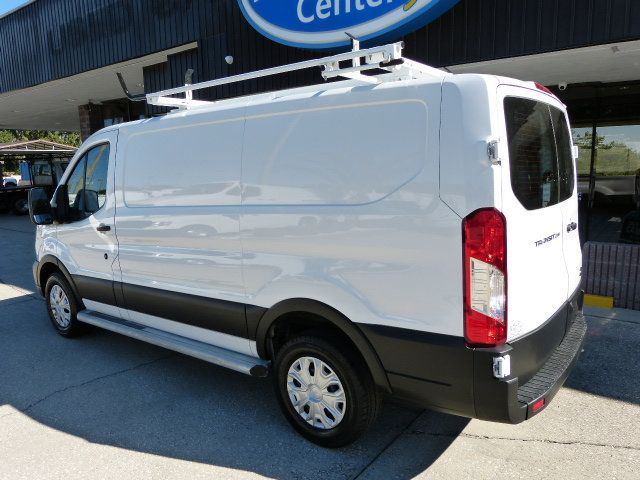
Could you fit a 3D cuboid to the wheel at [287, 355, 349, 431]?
[{"bbox_3d":[0.009,0.884,2.739,0.439,0.439,0.143,4,11,38],"label":"wheel"}]

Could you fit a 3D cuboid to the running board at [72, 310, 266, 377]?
[{"bbox_3d":[-1.282,0.729,3.611,2.326,0.097,0.173,4,11,38],"label":"running board"}]

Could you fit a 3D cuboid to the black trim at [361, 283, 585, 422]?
[{"bbox_3d":[1.158,0.493,2.977,0.857,0.449,2.040,3,10,38],"label":"black trim"}]

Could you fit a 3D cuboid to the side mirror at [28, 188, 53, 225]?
[{"bbox_3d":[-2.579,-0.311,4.287,0.143,0.316,0.214,3,10,38],"label":"side mirror"}]

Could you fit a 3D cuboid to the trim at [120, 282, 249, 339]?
[{"bbox_3d":[-1.034,0.487,3.381,1.499,0.230,0.051,3,10,38],"label":"trim"}]

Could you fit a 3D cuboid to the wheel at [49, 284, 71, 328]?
[{"bbox_3d":[-2.639,0.679,4.807,0.439,0.439,0.143,4,11,38],"label":"wheel"}]

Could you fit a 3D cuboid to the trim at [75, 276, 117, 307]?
[{"bbox_3d":[-2.013,0.441,4.157,0.704,0.230,0.051,3,10,38],"label":"trim"}]

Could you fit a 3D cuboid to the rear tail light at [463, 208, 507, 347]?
[{"bbox_3d":[0.723,0.170,2.022,0.184,0.602,0.133,3,10,38],"label":"rear tail light"}]

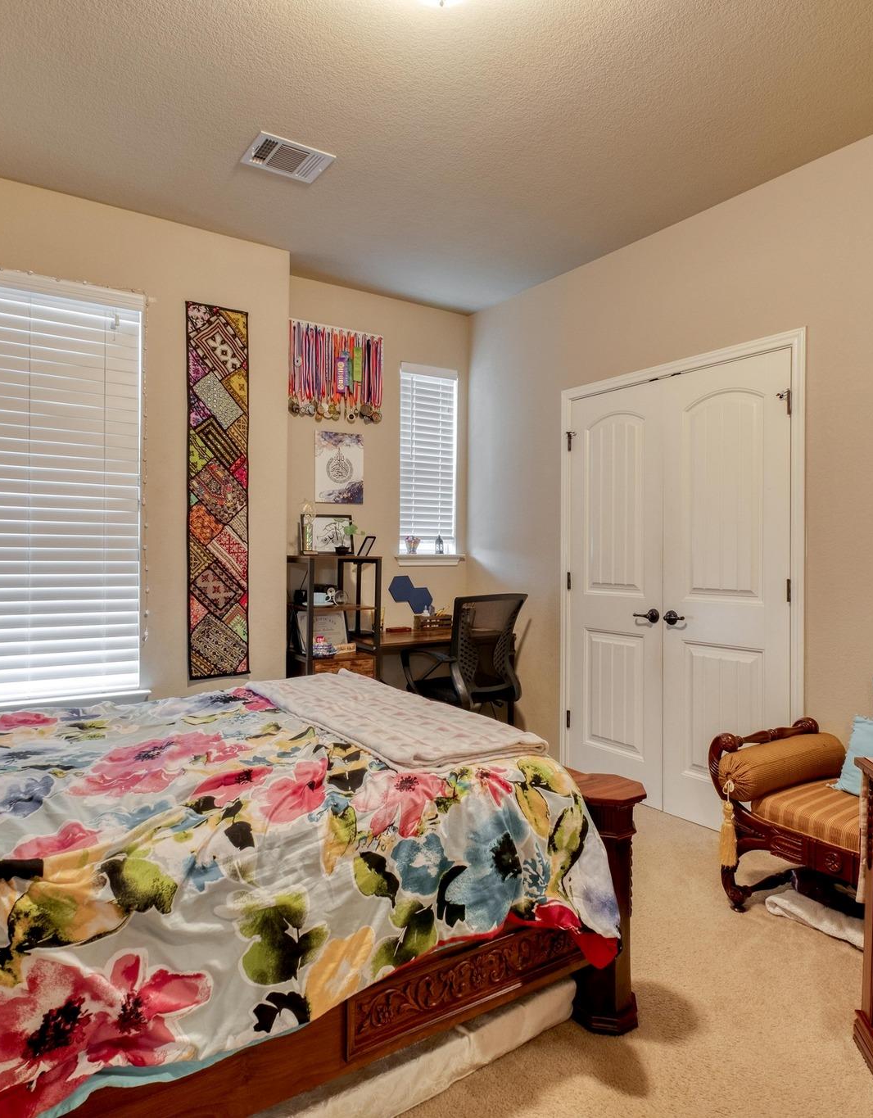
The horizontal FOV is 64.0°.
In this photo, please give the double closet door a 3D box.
[{"bbox_3d":[1.061,0.168,3.280,0.060,2.050,1.235,0,0,-35],"label":"double closet door"}]

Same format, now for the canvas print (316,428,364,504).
[{"bbox_3d":[-0.547,-0.518,3.999,0.303,0.404,0.025,0,0,-35],"label":"canvas print"}]

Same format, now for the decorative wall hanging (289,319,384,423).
[{"bbox_3d":[-0.563,-1.052,3.967,0.615,0.525,0.050,0,0,-35],"label":"decorative wall hanging"}]

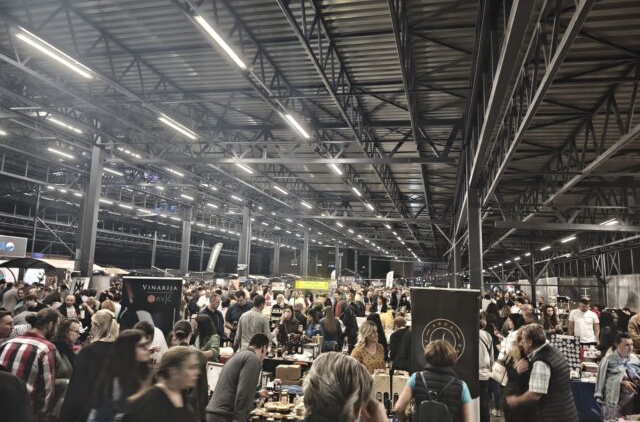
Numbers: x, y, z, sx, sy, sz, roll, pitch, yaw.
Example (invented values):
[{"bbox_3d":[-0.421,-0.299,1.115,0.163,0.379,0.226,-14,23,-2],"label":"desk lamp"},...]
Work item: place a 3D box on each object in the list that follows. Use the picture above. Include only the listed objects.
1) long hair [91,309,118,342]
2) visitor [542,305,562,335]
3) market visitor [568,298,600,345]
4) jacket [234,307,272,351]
[{"bbox_3d":[-2.002,1.064,3.950,0.230,0.300,0.200,-1,-9,14],"label":"long hair"},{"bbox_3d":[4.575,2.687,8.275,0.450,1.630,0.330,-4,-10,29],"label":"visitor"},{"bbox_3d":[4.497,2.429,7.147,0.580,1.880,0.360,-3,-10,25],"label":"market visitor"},{"bbox_3d":[-1.001,1.814,6.400,0.530,0.700,0.340,-2,-9,18],"label":"jacket"}]

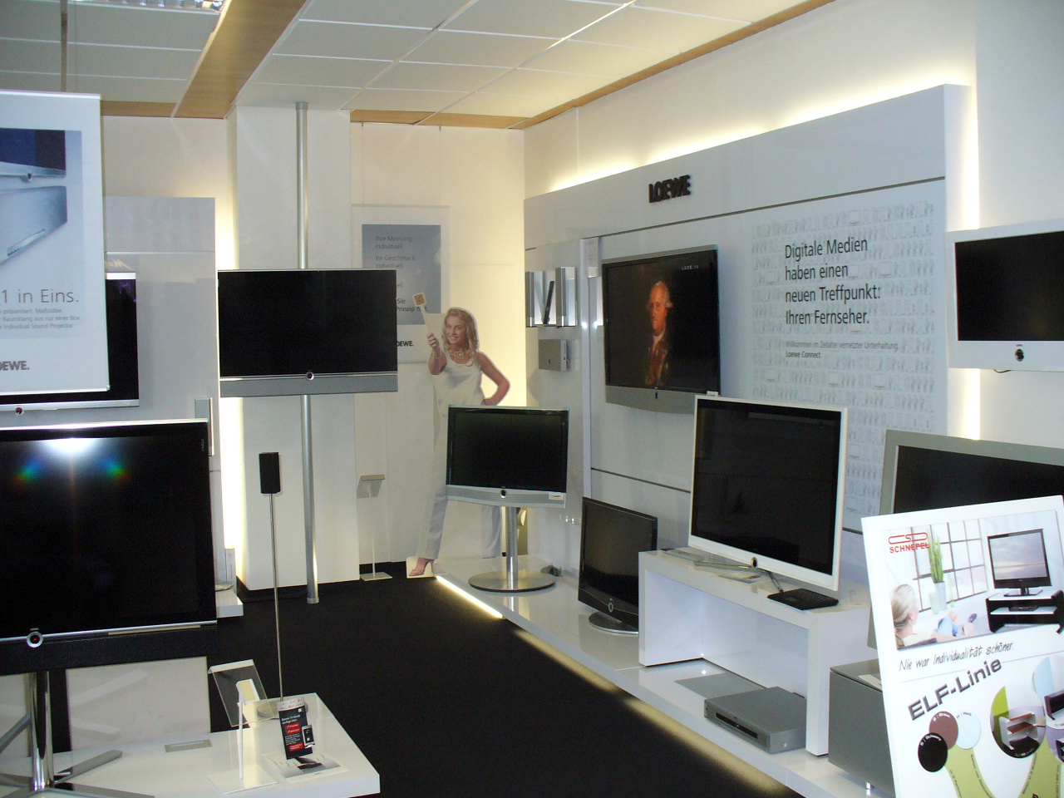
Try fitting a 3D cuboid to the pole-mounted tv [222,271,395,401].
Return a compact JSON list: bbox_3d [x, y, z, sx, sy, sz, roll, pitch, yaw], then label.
[{"bbox_3d":[-1.229,-0.368,6.268,1.009,0.694,0.108,-2,4,-22],"label":"pole-mounted tv"}]

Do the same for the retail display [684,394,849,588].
[{"bbox_3d":[0.860,0.325,4.167,0.246,0.649,0.955,-3,4,-25],"label":"retail display"}]

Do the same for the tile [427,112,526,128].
[{"bbox_3d":[-0.367,-1.762,7.180,0.615,0.030,0.421,-2,4,-23],"label":"tile"}]

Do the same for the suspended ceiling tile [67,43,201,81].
[{"bbox_3d":[-1.857,-1.562,5.267,0.627,0.030,0.608,-2,4,-23],"label":"suspended ceiling tile"}]

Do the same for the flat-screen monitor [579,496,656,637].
[{"bbox_3d":[0.436,0.776,5.297,0.315,0.571,0.748,-2,4,-24],"label":"flat-screen monitor"}]

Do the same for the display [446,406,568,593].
[{"bbox_3d":[-0.123,0.528,6.225,0.743,0.979,0.482,1,4,27],"label":"display"}]

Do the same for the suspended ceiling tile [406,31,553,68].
[{"bbox_3d":[-0.243,-1.638,5.307,0.615,0.030,0.608,-2,4,-23],"label":"suspended ceiling tile"}]

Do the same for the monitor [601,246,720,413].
[{"bbox_3d":[0.610,-0.287,5.211,0.118,0.743,1.053,-2,4,-24],"label":"monitor"}]

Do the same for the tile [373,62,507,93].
[{"bbox_3d":[-0.483,-1.672,5.875,0.615,0.030,0.608,-2,4,-23],"label":"tile"}]

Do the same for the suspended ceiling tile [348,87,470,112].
[{"bbox_3d":[-0.725,-1.704,6.450,0.615,0.030,0.621,-2,4,-23],"label":"suspended ceiling tile"}]

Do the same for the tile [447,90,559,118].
[{"bbox_3d":[-0.161,-1.734,6.692,0.615,0.030,0.621,-2,4,-23],"label":"tile"}]

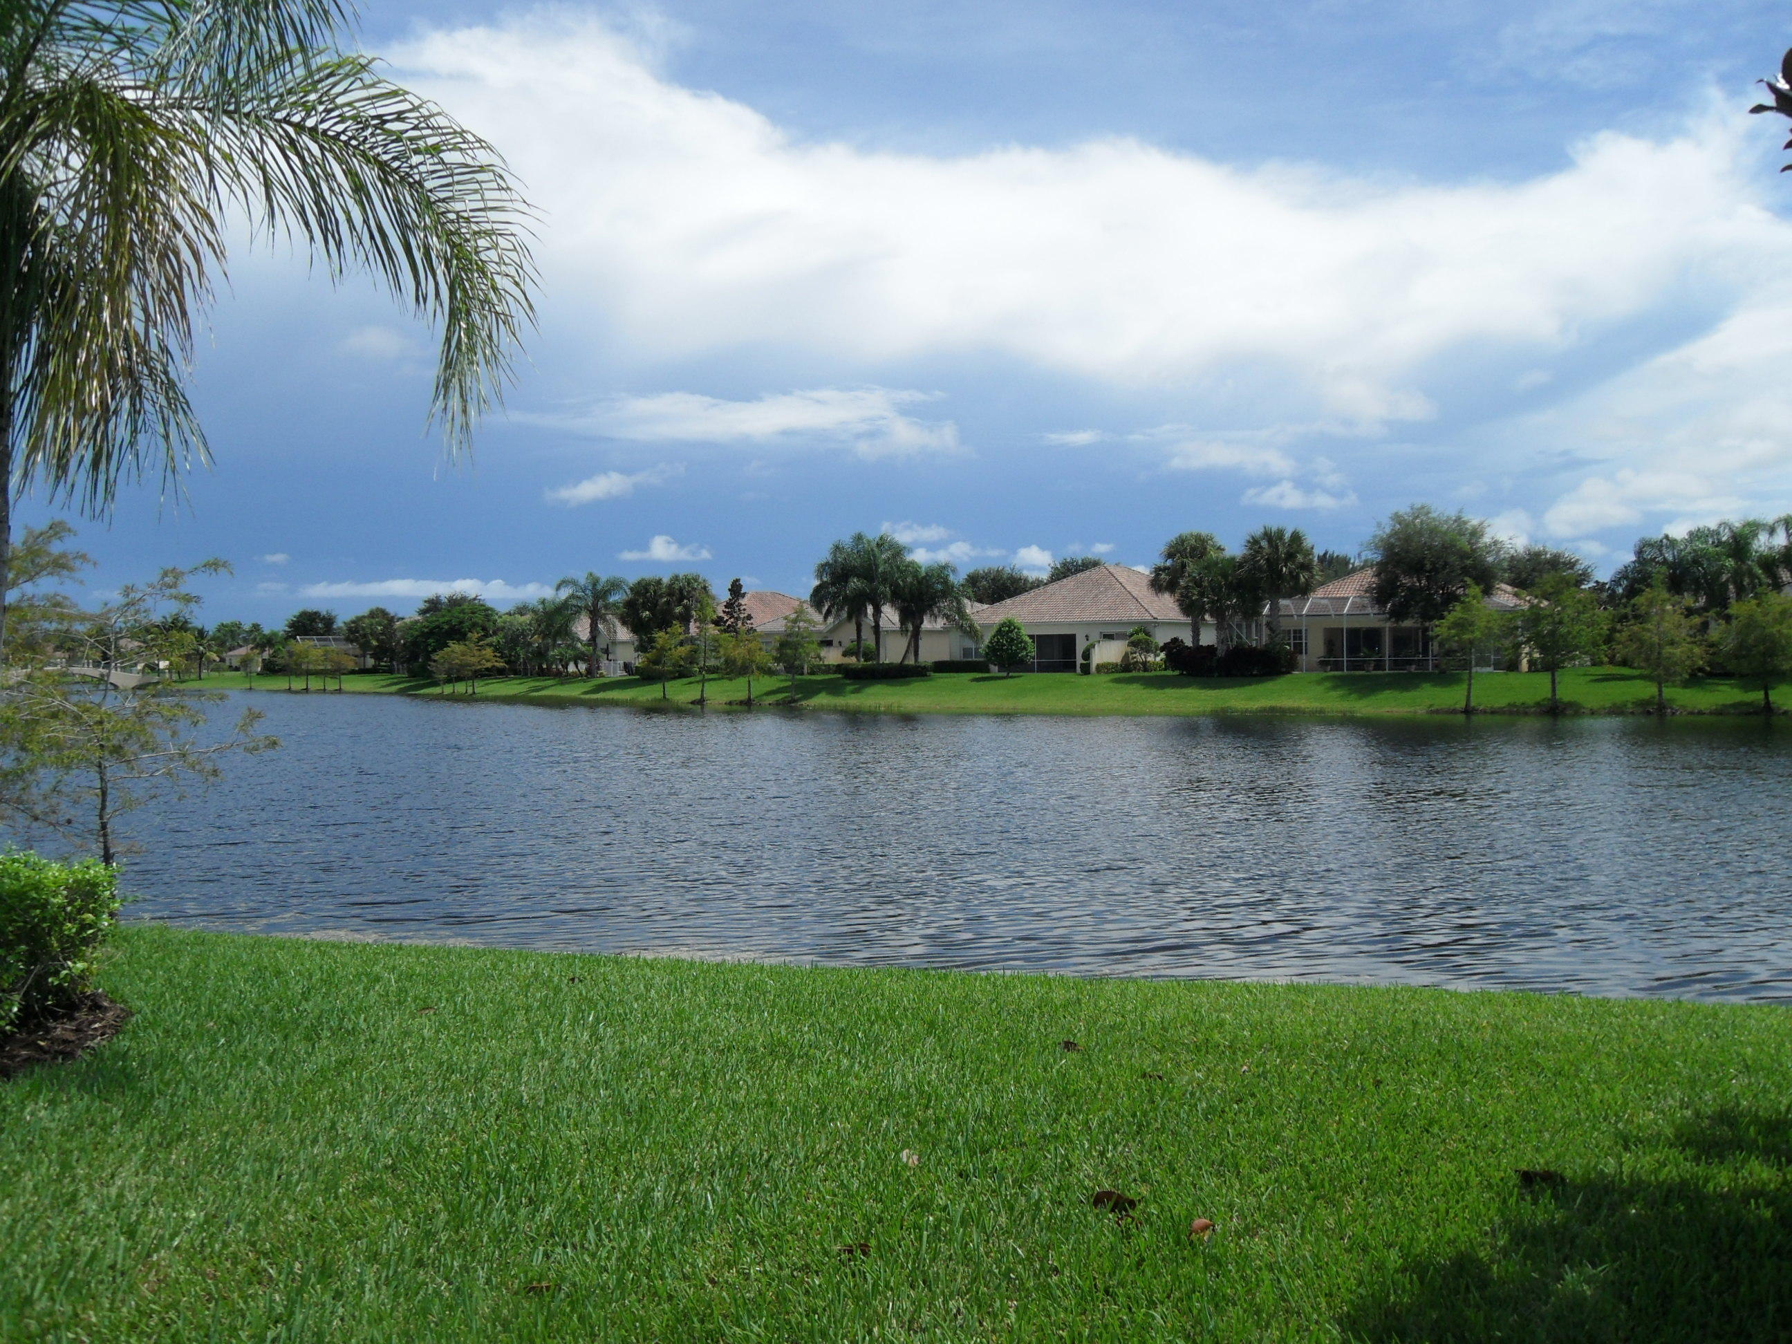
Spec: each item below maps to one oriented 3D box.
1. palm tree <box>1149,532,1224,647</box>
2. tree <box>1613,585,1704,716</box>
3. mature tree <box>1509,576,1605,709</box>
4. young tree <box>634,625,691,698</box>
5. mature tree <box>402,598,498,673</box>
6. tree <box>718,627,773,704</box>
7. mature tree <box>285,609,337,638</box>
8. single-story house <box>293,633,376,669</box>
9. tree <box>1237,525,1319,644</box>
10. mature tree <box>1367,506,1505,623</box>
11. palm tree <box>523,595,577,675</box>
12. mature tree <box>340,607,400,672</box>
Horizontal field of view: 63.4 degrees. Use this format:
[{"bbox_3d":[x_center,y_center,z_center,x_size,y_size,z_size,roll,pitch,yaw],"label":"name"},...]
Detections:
[{"bbox_3d":[16.510,-3.880,82.000,4.280,8.160,4.280,0,0,0],"label":"palm tree"},{"bbox_3d":[38.390,-1.200,73.000,4.510,6.420,4.290,0,0,0],"label":"tree"},{"bbox_3d":[33.510,-1.490,73.500,4.900,6.740,4.650,0,0,0],"label":"mature tree"},{"bbox_3d":[-15.550,-0.590,97.000,3.840,4.920,3.650,0,0,0],"label":"young tree"},{"bbox_3d":[-40.850,-3.210,133.000,8.860,7.060,8.860,0,0,0],"label":"mature tree"},{"bbox_3d":[-9.190,-0.360,88.500,3.420,4.830,3.420,0,0,0],"label":"tree"},{"bbox_3d":[-78.820,-4.240,195.000,7.160,8.660,7.160,0,0,0],"label":"mature tree"},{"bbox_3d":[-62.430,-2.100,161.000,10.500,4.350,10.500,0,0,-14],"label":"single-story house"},{"bbox_3d":[19.910,-3.760,75.500,4.160,7.730,4.160,0,0,0],"label":"tree"},{"bbox_3d":[28.330,-4.330,76.000,7.410,8.880,7.040,0,0,0],"label":"mature tree"},{"bbox_3d":[-28.870,-3.040,121.000,4.560,6.660,4.560,0,0,0],"label":"palm tree"},{"bbox_3d":[-54.400,-3.260,150.000,6.080,6.660,6.080,0,0,0],"label":"mature tree"}]

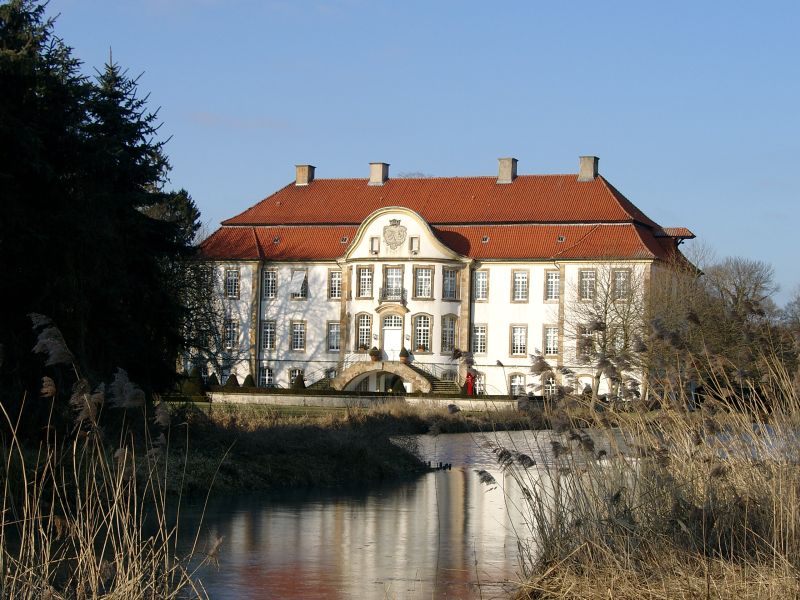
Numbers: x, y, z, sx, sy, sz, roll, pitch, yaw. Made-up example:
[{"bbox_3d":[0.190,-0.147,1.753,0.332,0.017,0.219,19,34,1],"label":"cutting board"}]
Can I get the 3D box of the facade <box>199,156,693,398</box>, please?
[{"bbox_3d":[3.030,-2.220,167.440,45.630,22.050,23.830,0,-3,21],"label":"facade"}]

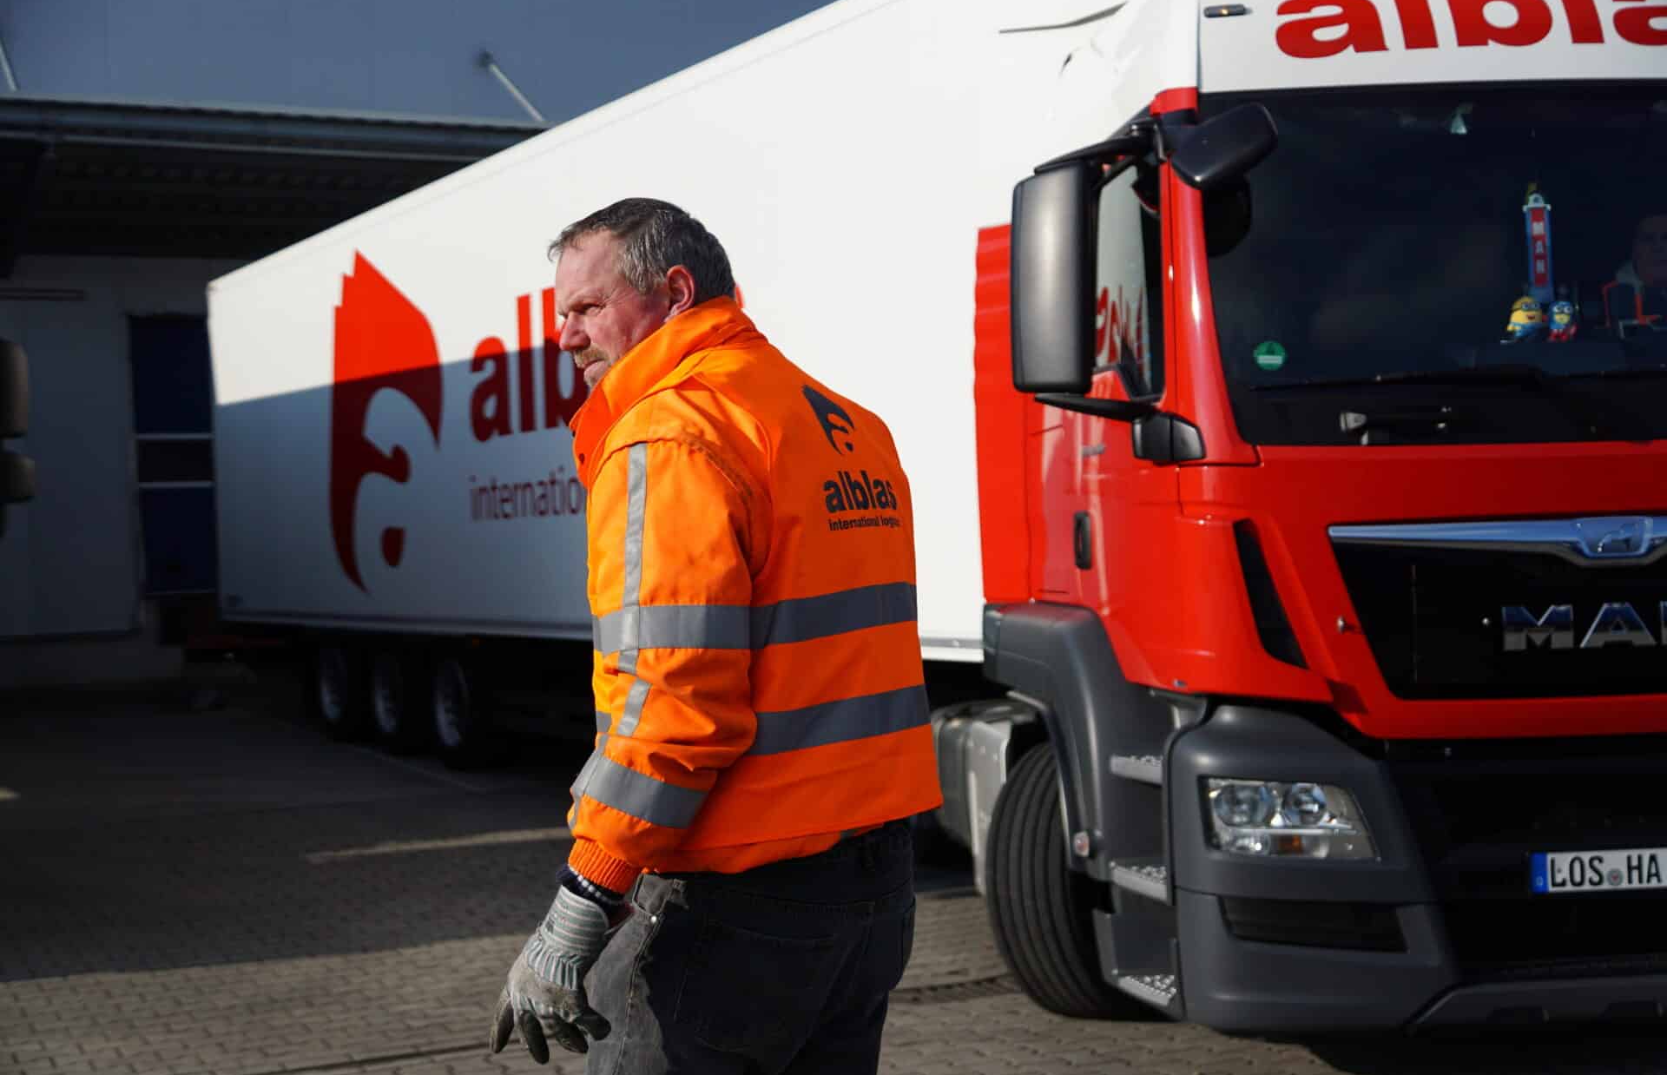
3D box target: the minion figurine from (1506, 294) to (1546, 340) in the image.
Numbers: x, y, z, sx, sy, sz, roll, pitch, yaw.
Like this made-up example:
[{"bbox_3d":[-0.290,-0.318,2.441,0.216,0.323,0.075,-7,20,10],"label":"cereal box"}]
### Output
[{"bbox_3d":[2.012,-0.639,6.050,0.100,0.130,0.080,-2,0,-6],"label":"minion figurine"}]

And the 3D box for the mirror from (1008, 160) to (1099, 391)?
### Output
[{"bbox_3d":[0.615,-0.728,5.820,0.220,0.630,0.150,-2,0,14],"label":"mirror"}]

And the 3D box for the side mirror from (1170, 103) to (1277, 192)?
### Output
[{"bbox_3d":[1.052,-1.051,5.620,0.240,0.155,0.130,-26,-21,12],"label":"side mirror"}]

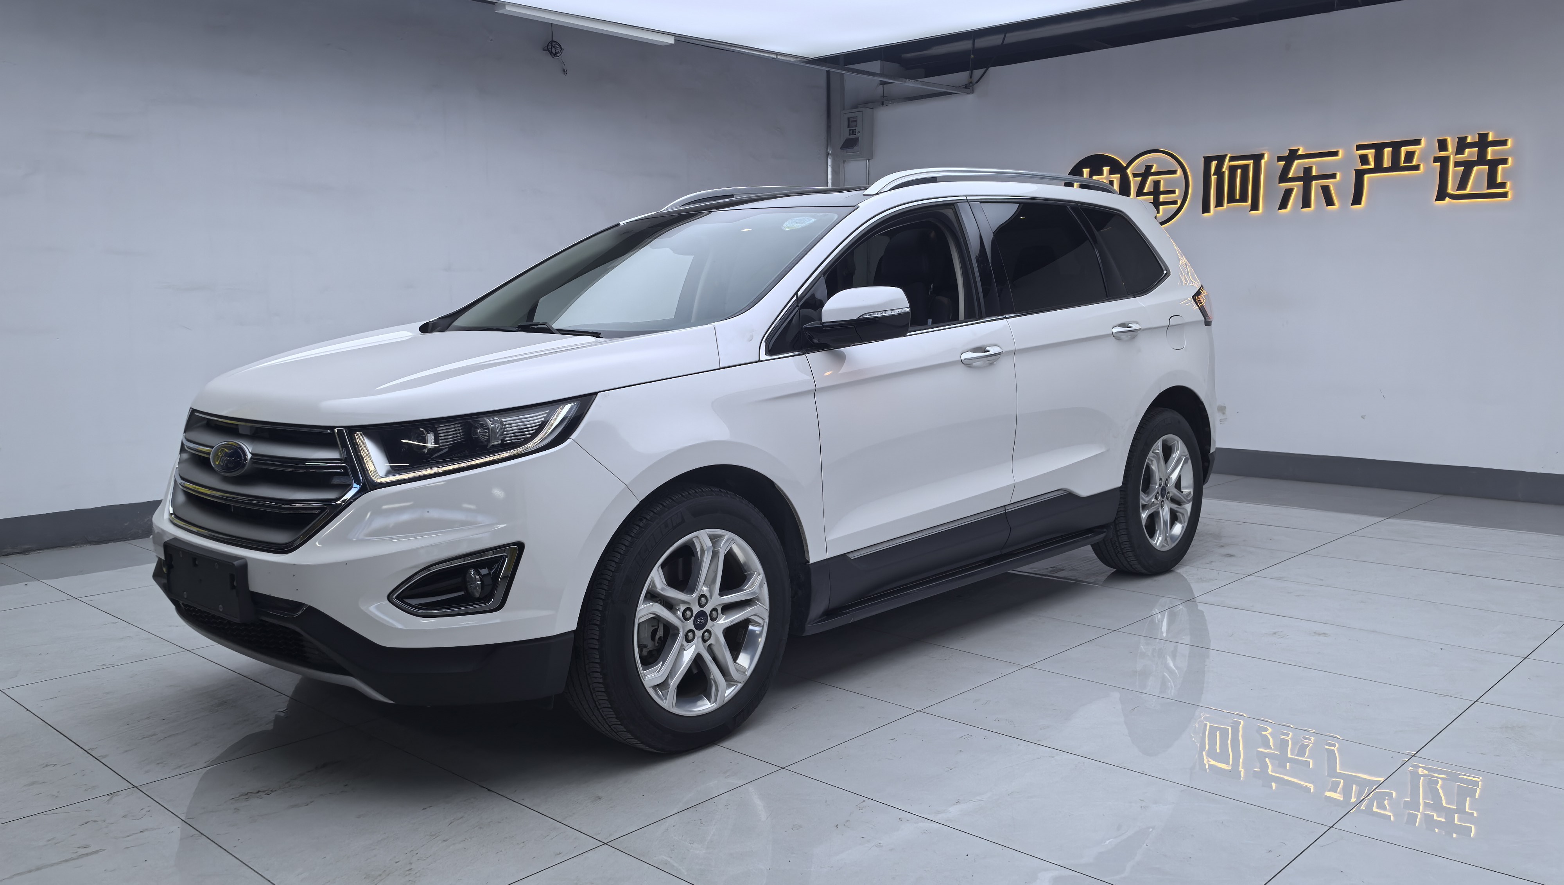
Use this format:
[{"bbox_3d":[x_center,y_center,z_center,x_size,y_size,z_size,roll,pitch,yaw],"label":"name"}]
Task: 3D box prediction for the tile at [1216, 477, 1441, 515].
[{"bbox_3d":[3.267,0.335,7.522,1.200,0.010,1.066,6,9,43],"label":"tile"}]

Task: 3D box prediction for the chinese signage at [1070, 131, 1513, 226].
[{"bbox_3d":[3.153,-1.736,8.065,2.940,0.540,0.050,6,9,43],"label":"chinese signage"}]

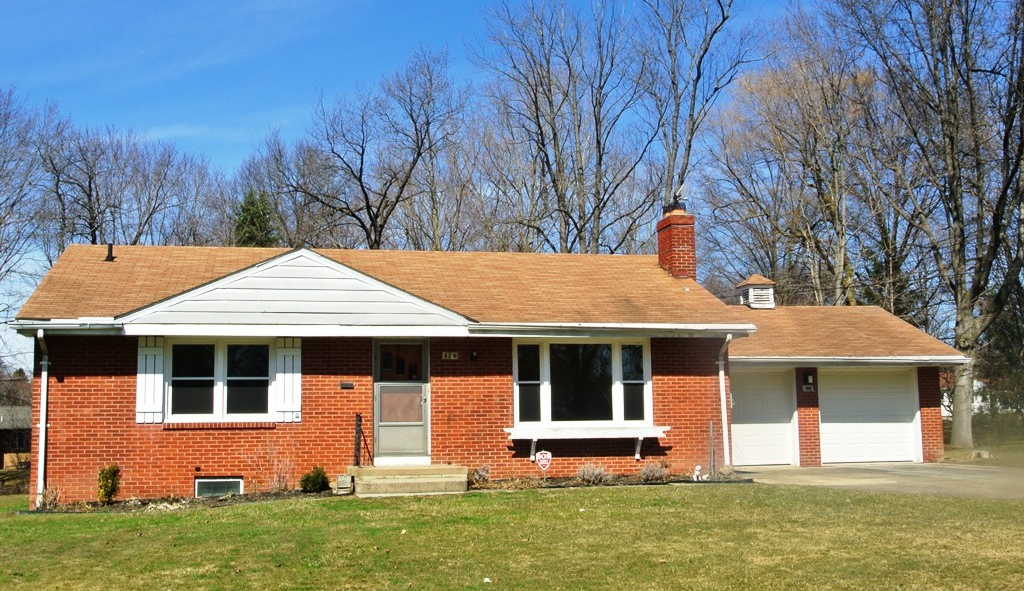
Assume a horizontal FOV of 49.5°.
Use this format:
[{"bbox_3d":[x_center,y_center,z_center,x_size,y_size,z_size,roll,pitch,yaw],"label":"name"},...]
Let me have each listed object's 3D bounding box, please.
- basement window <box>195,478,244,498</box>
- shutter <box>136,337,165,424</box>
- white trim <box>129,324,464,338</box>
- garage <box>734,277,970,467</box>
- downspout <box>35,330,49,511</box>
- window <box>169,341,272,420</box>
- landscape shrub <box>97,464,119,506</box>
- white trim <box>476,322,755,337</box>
[{"bbox_3d":[-4.974,3.280,18.898,0.814,0.344,0.100,1,-7,-11],"label":"basement window"},{"bbox_3d":[-6.101,1.429,18.716,0.436,1.447,0.050,1,-7,-11],"label":"shutter"},{"bbox_3d":[-3.546,0.586,18.714,5.758,0.211,0.100,1,-7,-11],"label":"white trim"},{"bbox_3d":[6.261,1.846,27.575,6.700,4.590,6.800,1,-7,-11],"label":"garage"},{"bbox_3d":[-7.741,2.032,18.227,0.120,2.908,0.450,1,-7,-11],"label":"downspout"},{"bbox_3d":[-5.002,1.458,19.096,1.831,1.436,0.120,1,-7,-11],"label":"window"},{"bbox_3d":[-6.564,3.094,18.086,0.357,0.611,0.400,1,-7,-11],"label":"landscape shrub"},{"bbox_3d":[1.886,0.621,20.031,5.328,0.257,0.160,1,-7,-11],"label":"white trim"}]

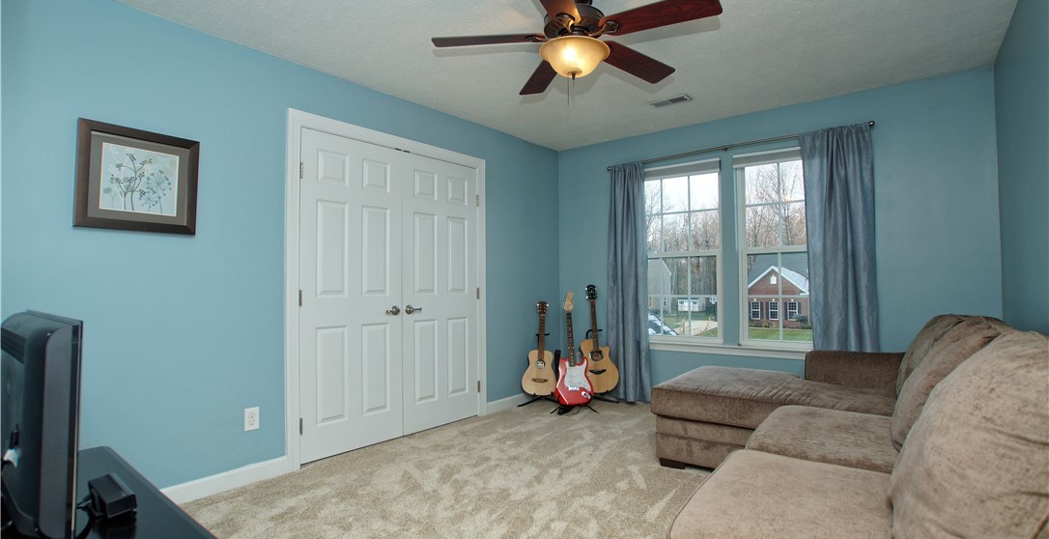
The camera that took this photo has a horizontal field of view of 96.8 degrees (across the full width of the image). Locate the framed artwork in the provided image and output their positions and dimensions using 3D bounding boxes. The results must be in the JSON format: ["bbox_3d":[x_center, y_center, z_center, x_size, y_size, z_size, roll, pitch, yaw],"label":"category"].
[{"bbox_3d":[-1.837,-0.423,2.233,0.030,0.482,0.460,-1,-2,42],"label":"framed artwork"}]

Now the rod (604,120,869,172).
[{"bbox_3d":[1.556,-0.950,3.722,1.998,0.050,0.090,-1,-2,39],"label":"rod"}]

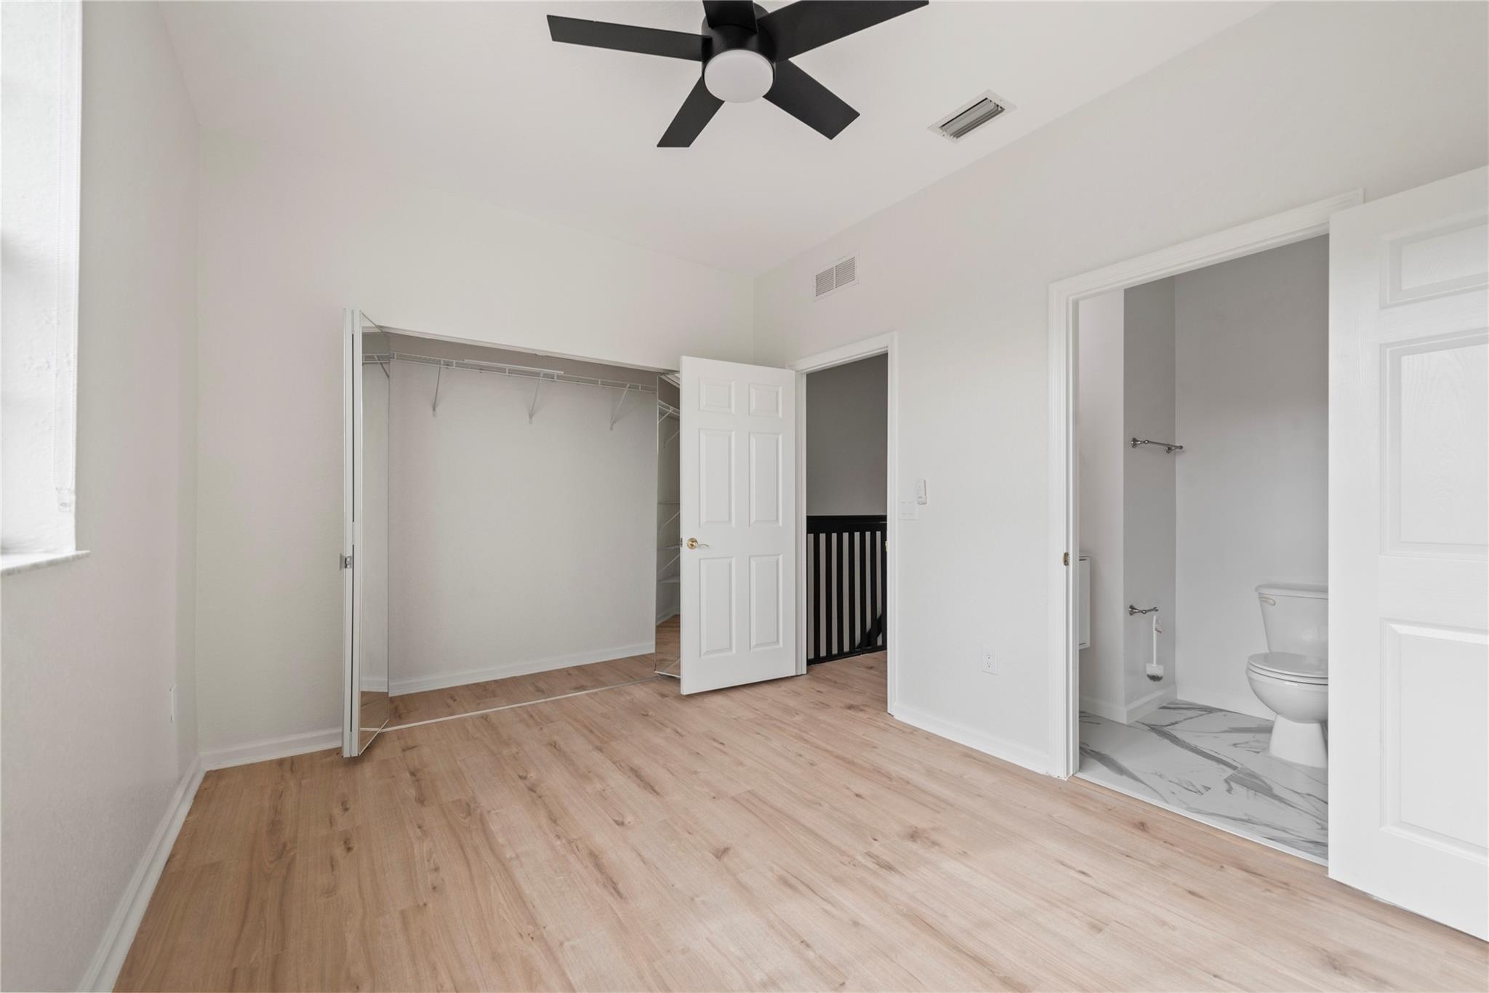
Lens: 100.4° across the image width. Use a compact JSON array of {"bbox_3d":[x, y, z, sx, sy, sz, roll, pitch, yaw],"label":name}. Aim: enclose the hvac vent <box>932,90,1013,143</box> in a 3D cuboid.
[{"bbox_3d":[0.969,-1.605,2.651,0.199,0.023,0.308,0,-1,-35],"label":"hvac vent"}]

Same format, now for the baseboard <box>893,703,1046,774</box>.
[{"bbox_3d":[1.067,1.162,3.049,0.020,0.093,0.864,0,-1,-35],"label":"baseboard"}]

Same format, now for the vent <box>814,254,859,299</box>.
[{"bbox_3d":[0.552,-1.333,3.789,0.023,0.182,0.394,0,-1,-35],"label":"vent"}]

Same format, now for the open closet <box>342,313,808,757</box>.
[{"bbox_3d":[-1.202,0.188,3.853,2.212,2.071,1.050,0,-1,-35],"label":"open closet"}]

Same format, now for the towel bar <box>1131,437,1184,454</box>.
[{"bbox_3d":[2.314,-0.284,3.462,0.485,0.061,0.079,0,-1,-35],"label":"towel bar"}]

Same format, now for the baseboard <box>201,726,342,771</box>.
[{"bbox_3d":[-2.148,1.159,2.856,0.520,0.091,0.020,0,-1,-35],"label":"baseboard"}]

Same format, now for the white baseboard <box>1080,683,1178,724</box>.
[{"bbox_3d":[2.241,1.172,3.603,0.727,0.093,0.247,0,-1,-35],"label":"white baseboard"}]

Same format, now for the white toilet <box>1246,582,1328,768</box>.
[{"bbox_3d":[2.688,0.834,2.957,0.712,0.745,0.495,0,-1,-35],"label":"white toilet"}]

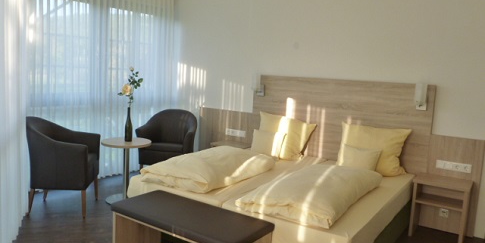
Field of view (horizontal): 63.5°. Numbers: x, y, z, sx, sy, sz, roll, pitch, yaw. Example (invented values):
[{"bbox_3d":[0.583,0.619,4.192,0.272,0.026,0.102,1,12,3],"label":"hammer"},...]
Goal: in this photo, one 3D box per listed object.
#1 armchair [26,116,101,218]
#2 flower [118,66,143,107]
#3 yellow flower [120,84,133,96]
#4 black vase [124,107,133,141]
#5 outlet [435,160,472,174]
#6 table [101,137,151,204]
[{"bbox_3d":[-1.763,0.436,3.856,0.611,0.889,0.586,2,8,-6],"label":"armchair"},{"bbox_3d":[-1.184,-0.360,4.154,0.258,0.428,0.170,1,8,-16],"label":"flower"},{"bbox_3d":[-1.212,-0.333,4.138,0.110,0.118,0.100,0,8,-16],"label":"yellow flower"},{"bbox_3d":[-1.216,0.033,4.206,0.075,0.368,0.075,8,9,34],"label":"black vase"},{"bbox_3d":[1.999,0.431,3.710,0.295,0.081,0.014,8,9,34],"label":"outlet"},{"bbox_3d":[-1.254,0.532,4.261,0.520,0.638,0.520,3,8,0],"label":"table"}]

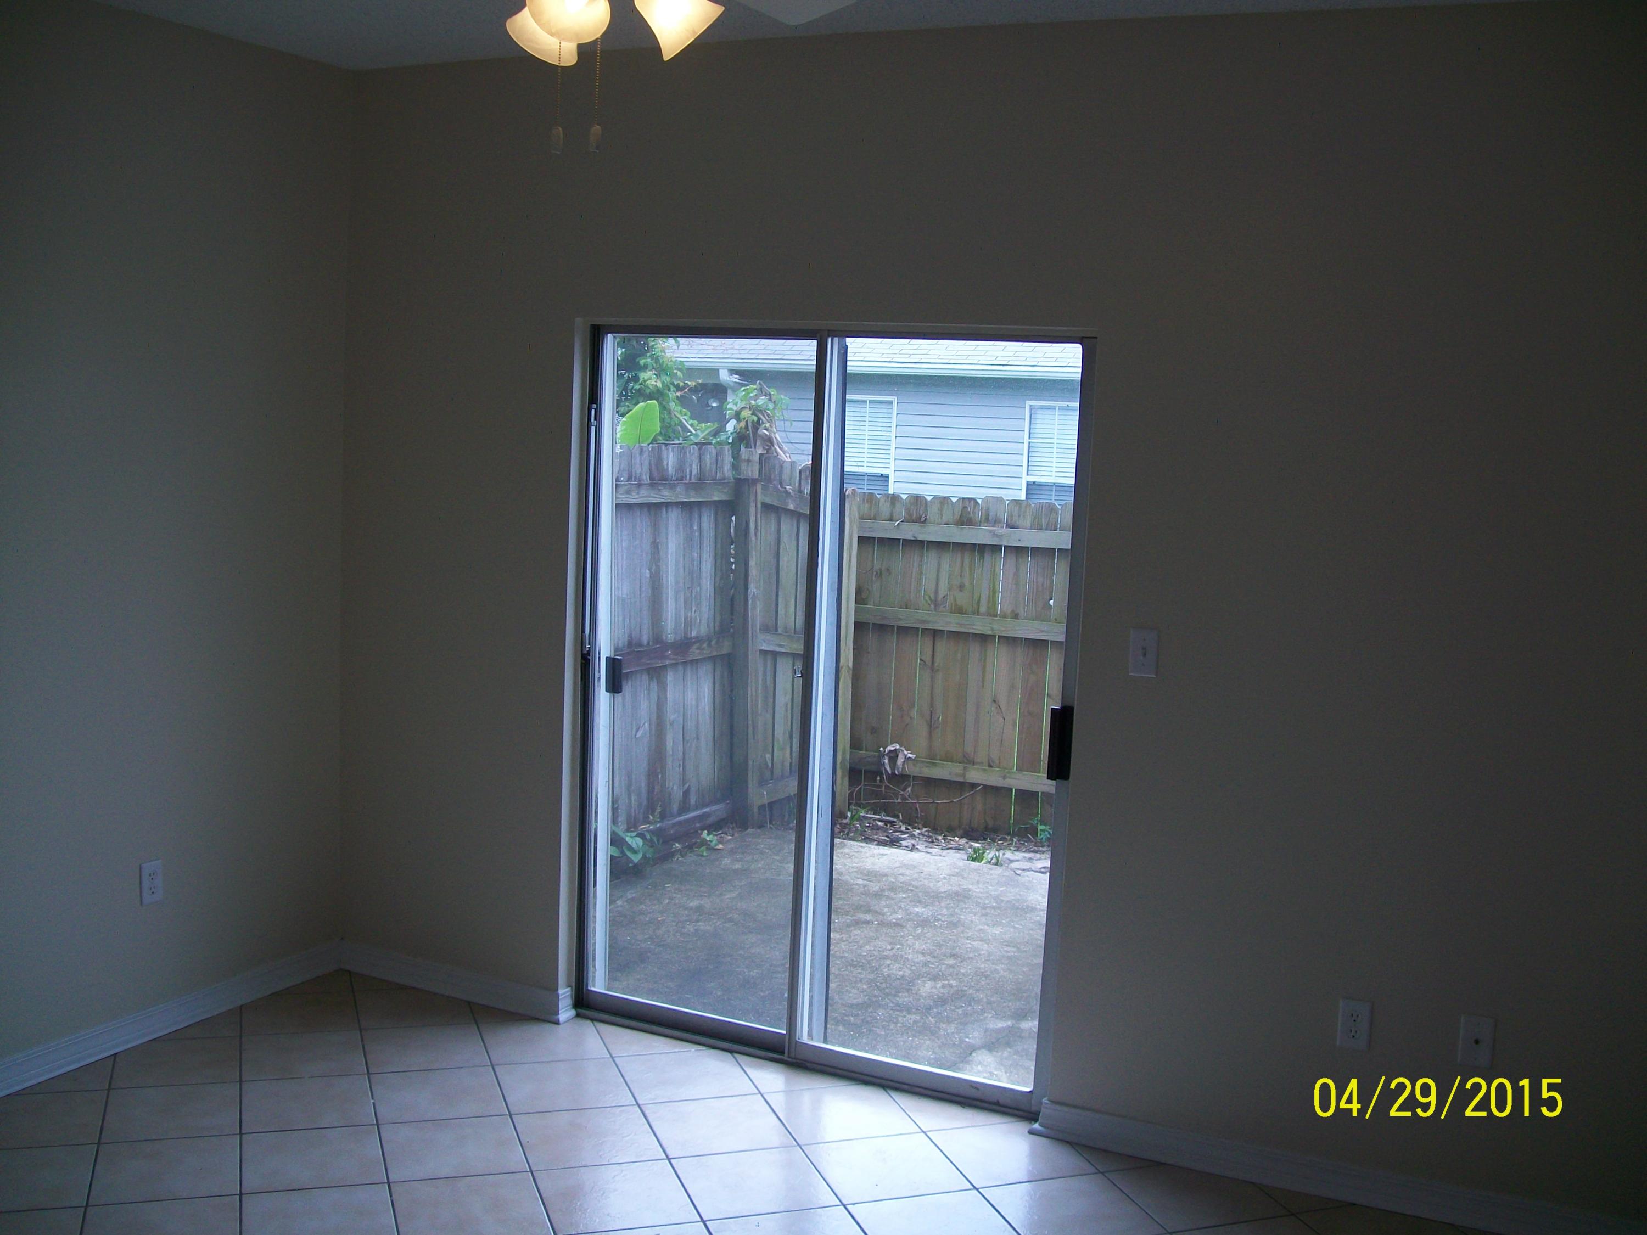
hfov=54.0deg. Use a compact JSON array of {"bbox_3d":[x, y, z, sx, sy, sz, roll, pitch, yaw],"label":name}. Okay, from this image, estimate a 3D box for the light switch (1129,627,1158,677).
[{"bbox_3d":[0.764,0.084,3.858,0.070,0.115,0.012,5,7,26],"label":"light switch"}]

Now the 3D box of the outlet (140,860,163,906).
[{"bbox_3d":[-1.819,0.719,4.379,0.008,0.115,0.070,5,7,26],"label":"outlet"}]

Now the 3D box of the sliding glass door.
[{"bbox_3d":[-0.018,0.227,4.383,1.460,2.010,0.090,5,7,26],"label":"sliding glass door"}]

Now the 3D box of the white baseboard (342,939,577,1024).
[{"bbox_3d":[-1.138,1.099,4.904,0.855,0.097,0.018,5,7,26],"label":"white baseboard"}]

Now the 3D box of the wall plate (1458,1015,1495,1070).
[{"bbox_3d":[1.458,0.947,3.607,0.070,0.115,0.008,5,7,26],"label":"wall plate"}]

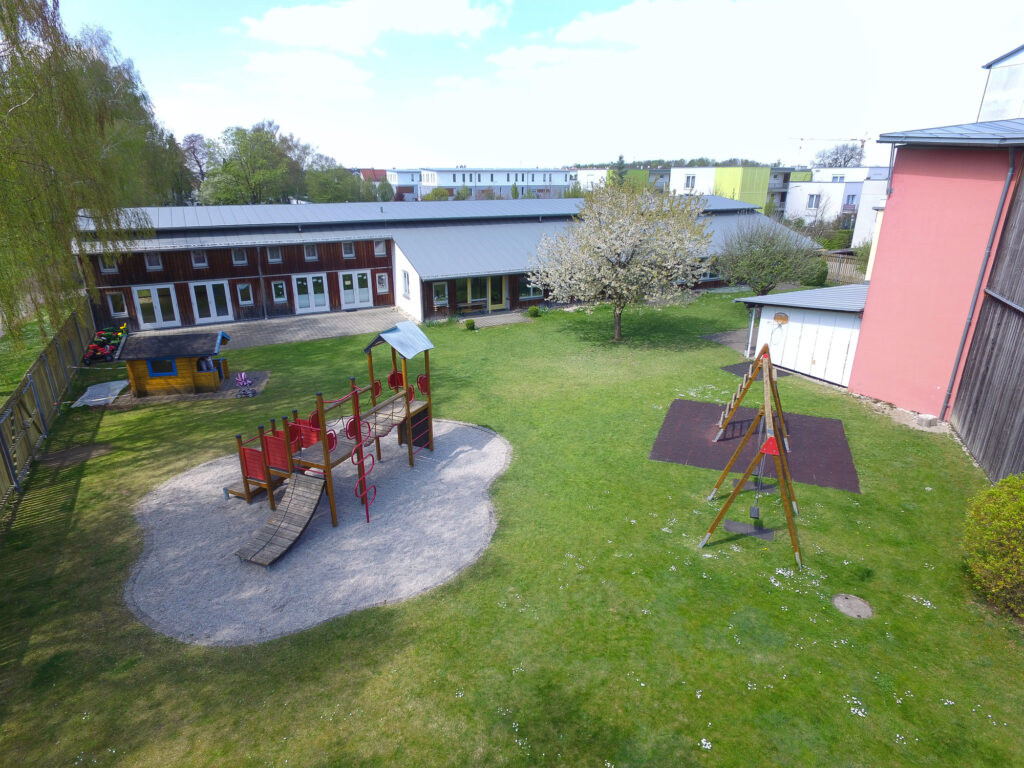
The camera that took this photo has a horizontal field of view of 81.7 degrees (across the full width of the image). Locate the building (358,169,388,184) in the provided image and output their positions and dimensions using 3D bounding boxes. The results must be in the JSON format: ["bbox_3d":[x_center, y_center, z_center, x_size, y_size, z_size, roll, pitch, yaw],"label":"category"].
[{"bbox_3d":[-40.162,-61.851,181.114,10.500,7.600,9.000,-9,22,-24],"label":"building"}]

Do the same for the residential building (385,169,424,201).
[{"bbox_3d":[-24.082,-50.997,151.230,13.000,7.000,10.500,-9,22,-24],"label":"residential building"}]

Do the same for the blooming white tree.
[{"bbox_3d":[5.308,-5.692,28.542,8.600,7.450,8.300,0,20,0],"label":"blooming white tree"}]

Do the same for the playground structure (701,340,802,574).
[{"bbox_3d":[6.613,1.286,15.858,2.150,3.080,7.300,7,21,20],"label":"playground structure"}]

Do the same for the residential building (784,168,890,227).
[{"bbox_3d":[48.552,-27.509,86.398,10.500,8.500,9.800,-9,22,-22],"label":"residential building"}]

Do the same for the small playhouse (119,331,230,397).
[{"bbox_3d":[-11.801,-0.816,21.001,3.090,1.990,1.880,-3,20,-9],"label":"small playhouse"}]

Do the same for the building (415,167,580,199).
[{"bbox_3d":[-3.250,-46.084,137.624,33.000,7.100,11.000,-9,22,-24],"label":"building"}]

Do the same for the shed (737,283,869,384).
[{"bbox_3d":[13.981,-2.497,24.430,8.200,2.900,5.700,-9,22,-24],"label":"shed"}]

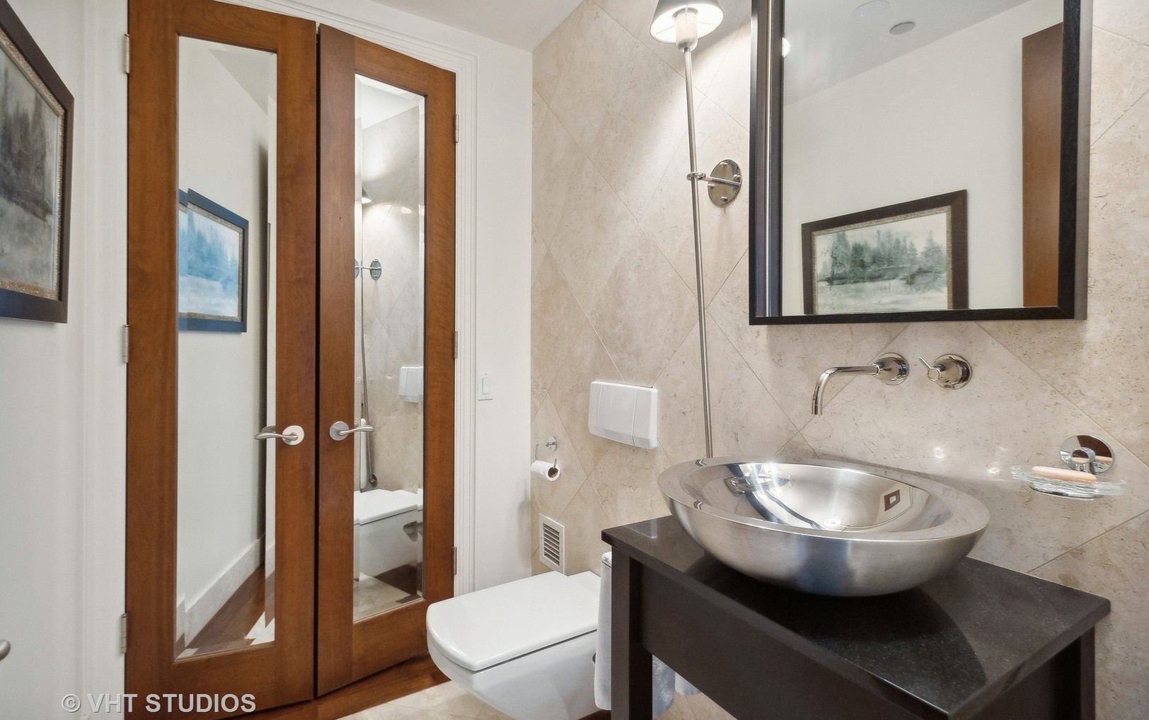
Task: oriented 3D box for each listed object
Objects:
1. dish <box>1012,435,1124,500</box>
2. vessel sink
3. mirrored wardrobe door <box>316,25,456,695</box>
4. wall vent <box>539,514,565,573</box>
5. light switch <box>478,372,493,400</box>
[{"bbox_3d":[0.684,0.150,0.749,0.130,0.083,0.118,0,1,-31],"label":"dish"},{"bbox_3d":[0.376,0.270,0.870,0.475,0.132,0.475,0,1,0],"label":"vessel sink"},{"bbox_3d":[-0.673,0.007,1.985,0.500,2.241,0.040,0,1,-41],"label":"mirrored wardrobe door"},{"bbox_3d":[-0.095,0.740,2.157,0.012,0.200,0.200,0,1,-31],"label":"wall vent"},{"bbox_3d":[-0.360,0.109,2.208,0.070,0.116,0.009,0,1,-31],"label":"light switch"}]

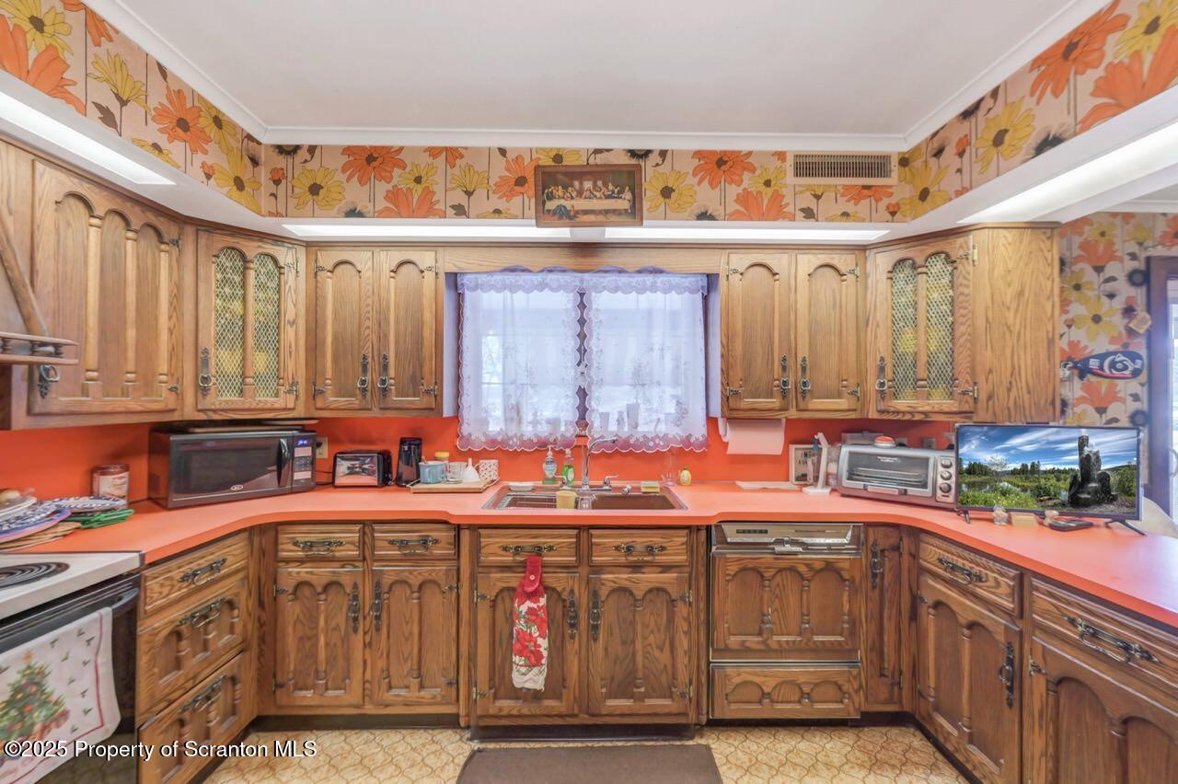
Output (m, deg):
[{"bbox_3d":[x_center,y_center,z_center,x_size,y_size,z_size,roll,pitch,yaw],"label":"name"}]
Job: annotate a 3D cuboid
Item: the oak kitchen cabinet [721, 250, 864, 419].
[{"bbox_3d":[0.940,-0.272,2.405,0.667,0.790,0.335,0,0,-1],"label":"oak kitchen cabinet"}]

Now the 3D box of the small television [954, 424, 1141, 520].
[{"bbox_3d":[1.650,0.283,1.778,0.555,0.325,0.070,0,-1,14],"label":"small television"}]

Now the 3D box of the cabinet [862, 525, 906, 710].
[{"bbox_3d":[1.176,0.901,2.251,0.167,0.757,0.600,0,0,-1],"label":"cabinet"}]

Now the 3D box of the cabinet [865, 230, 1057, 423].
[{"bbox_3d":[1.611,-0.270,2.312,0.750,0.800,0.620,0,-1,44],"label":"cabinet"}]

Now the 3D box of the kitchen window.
[{"bbox_3d":[-0.028,-0.156,2.509,1.264,0.905,0.095,0,0,-1],"label":"kitchen window"}]

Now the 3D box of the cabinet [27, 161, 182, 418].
[{"bbox_3d":[-1.703,-0.278,1.597,0.320,0.765,0.530,0,0,0],"label":"cabinet"}]

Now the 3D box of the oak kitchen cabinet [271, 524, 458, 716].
[{"bbox_3d":[-0.891,0.891,2.221,0.748,0.764,0.605,0,0,-1],"label":"oak kitchen cabinet"}]

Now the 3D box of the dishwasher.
[{"bbox_3d":[0.776,0.907,2.235,0.601,0.766,0.600,0,0,-1],"label":"dishwasher"}]

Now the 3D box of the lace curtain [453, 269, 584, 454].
[{"bbox_3d":[-0.355,-0.156,2.479,0.610,0.907,0.055,0,0,-1],"label":"lace curtain"}]

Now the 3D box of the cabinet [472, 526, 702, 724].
[{"bbox_3d":[-0.014,0.890,2.192,0.865,0.762,0.660,0,0,-1],"label":"cabinet"}]

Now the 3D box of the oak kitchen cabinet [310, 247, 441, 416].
[{"bbox_3d":[-0.972,-0.273,2.375,0.617,0.778,0.335,0,0,-1],"label":"oak kitchen cabinet"}]

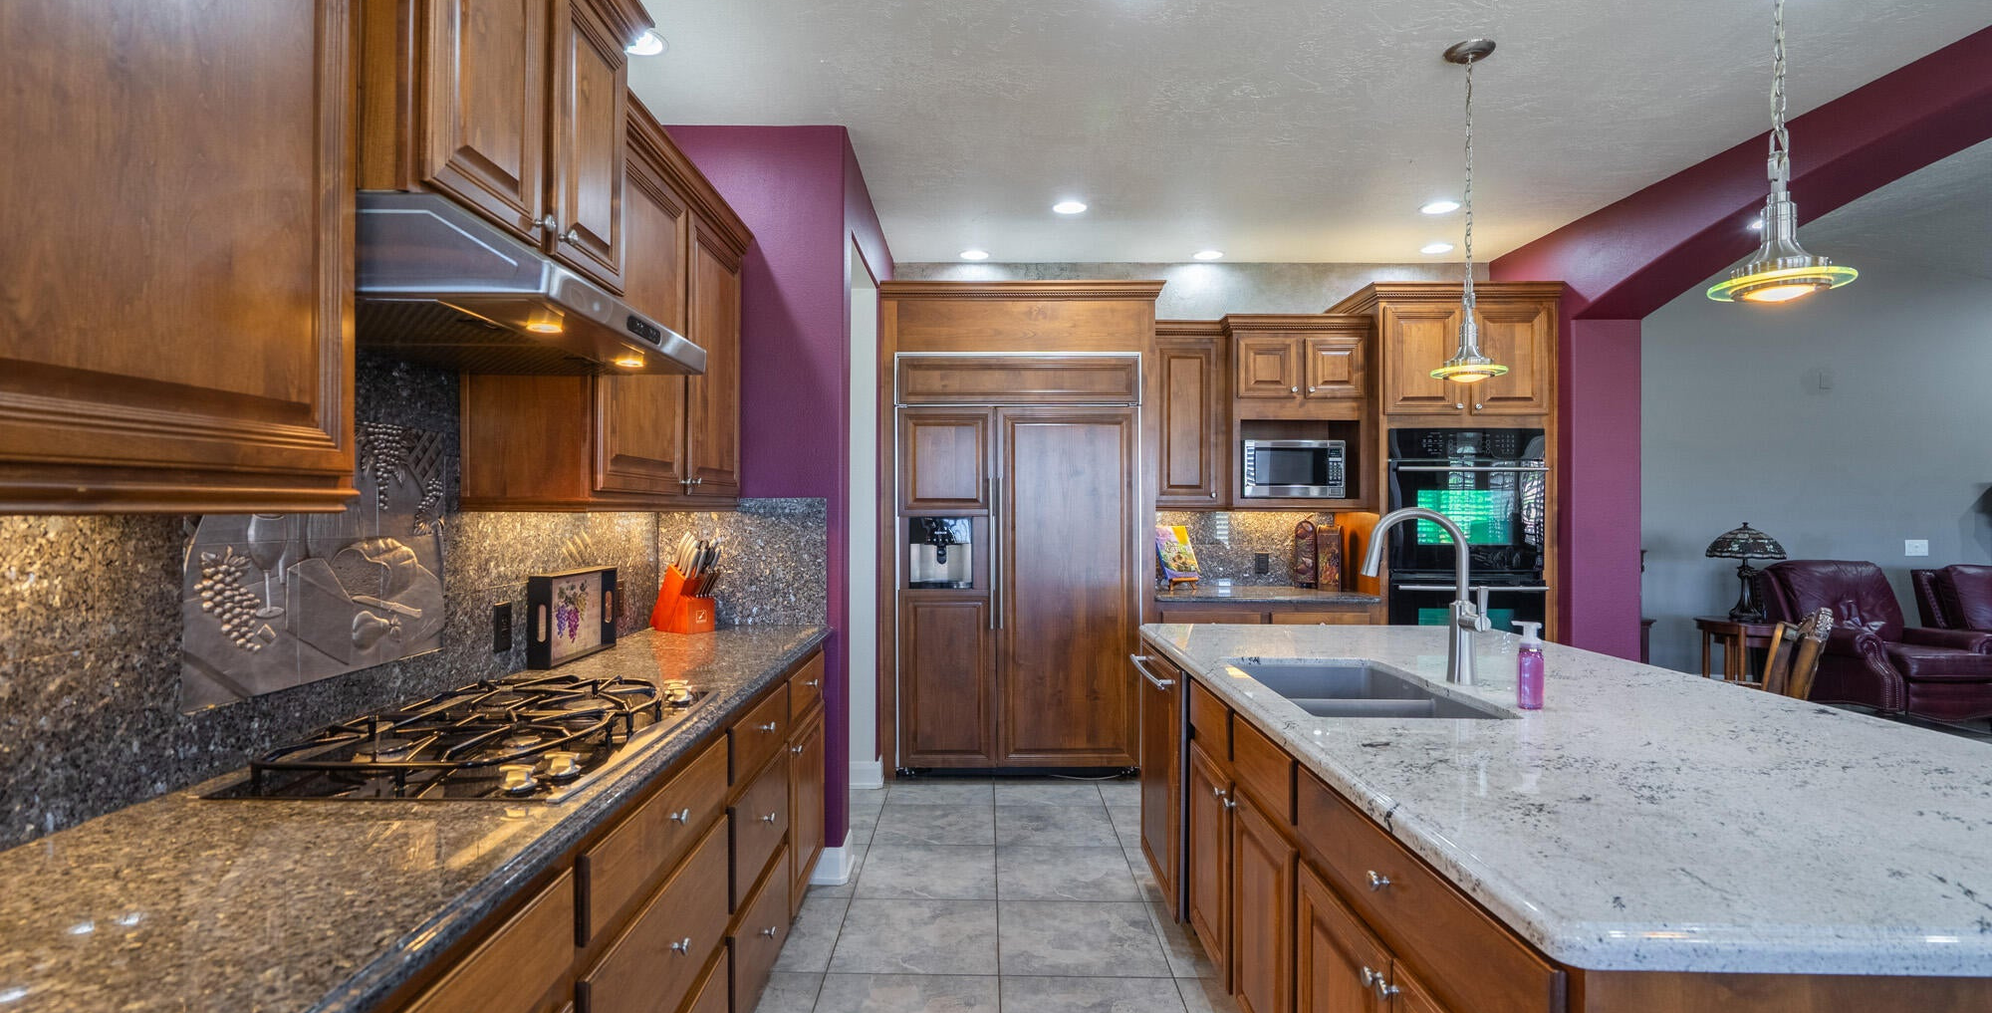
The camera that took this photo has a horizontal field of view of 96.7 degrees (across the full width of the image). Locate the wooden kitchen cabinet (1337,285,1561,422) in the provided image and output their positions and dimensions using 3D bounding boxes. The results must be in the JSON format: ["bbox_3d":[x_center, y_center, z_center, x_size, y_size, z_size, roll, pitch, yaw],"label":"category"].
[{"bbox_3d":[2.310,-0.752,4.630,0.930,0.670,0.650,0,0,-1],"label":"wooden kitchen cabinet"}]

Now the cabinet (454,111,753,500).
[{"bbox_3d":[-1.060,-0.484,2.640,0.360,0.990,1.170,0,0,-1],"label":"cabinet"}]

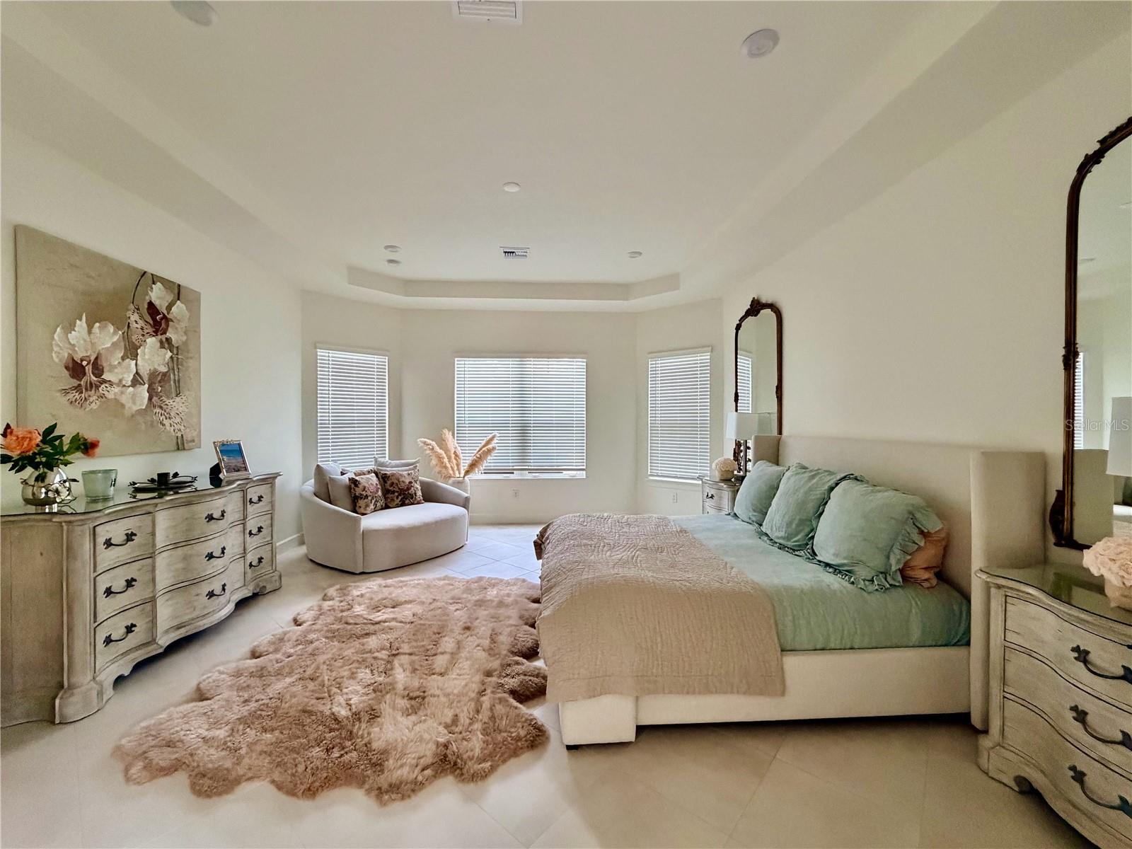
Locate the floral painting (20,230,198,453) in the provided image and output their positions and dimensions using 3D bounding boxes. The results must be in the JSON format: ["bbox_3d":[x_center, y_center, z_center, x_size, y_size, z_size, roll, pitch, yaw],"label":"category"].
[{"bbox_3d":[-2.833,-0.415,2.961,0.040,1.210,1.269,0,1,-3],"label":"floral painting"}]

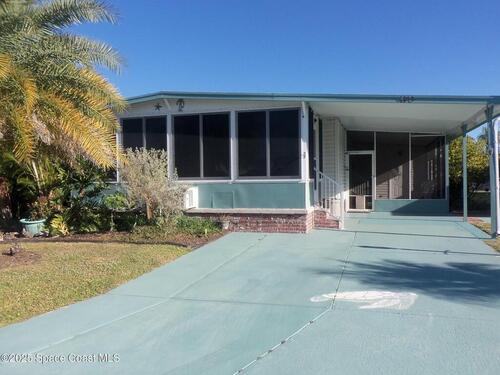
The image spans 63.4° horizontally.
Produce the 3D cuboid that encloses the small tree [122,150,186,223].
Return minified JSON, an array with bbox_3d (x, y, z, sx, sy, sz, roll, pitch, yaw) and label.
[{"bbox_3d":[-2.267,-0.036,9.600,1.550,1.760,1.400,-1,3,7],"label":"small tree"}]

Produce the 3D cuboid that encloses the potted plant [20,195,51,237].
[{"bbox_3d":[-4.933,0.649,9.300,0.660,0.970,0.640,-1,3,7],"label":"potted plant"}]

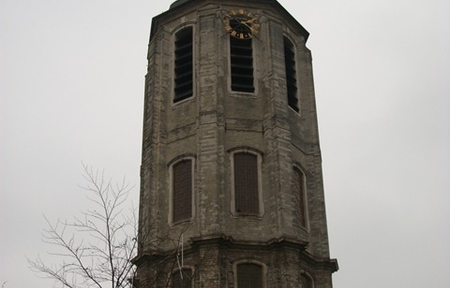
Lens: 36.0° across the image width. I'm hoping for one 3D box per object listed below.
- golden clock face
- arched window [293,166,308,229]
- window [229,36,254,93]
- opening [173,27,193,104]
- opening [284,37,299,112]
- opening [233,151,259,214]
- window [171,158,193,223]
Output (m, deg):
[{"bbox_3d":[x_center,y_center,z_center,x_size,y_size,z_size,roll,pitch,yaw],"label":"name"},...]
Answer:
[{"bbox_3d":[1.001,-6.818,38.980,2.064,2.076,0.180,4,-28,-9],"label":"golden clock face"},{"bbox_3d":[3.873,2.786,36.582,0.300,3.383,1.294,-19,-33,30],"label":"arched window"},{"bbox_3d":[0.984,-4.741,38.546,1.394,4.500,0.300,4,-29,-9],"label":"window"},{"bbox_3d":[-2.253,-4.471,38.944,1.248,4.932,0.350,-19,-32,30],"label":"opening"},{"bbox_3d":[3.799,-4.131,40.249,0.300,4.936,1.330,-19,-33,30],"label":"opening"},{"bbox_3d":[1.109,1.999,35.014,1.318,3.383,0.300,4,-29,-9],"label":"opening"},{"bbox_3d":[-2.112,2.359,35.394,1.176,3.336,0.300,-19,-32,30],"label":"window"}]

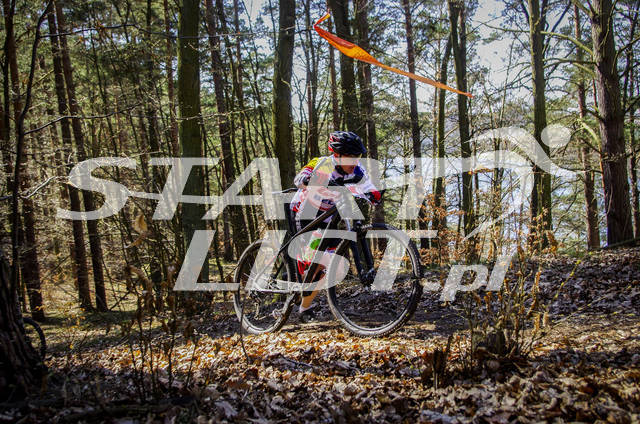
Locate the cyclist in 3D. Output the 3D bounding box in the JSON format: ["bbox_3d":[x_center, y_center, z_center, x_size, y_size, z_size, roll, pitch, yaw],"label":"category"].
[{"bbox_3d":[0.070,0.120,5.070,0.660,1.430,0.780,-1,0,-37],"label":"cyclist"}]

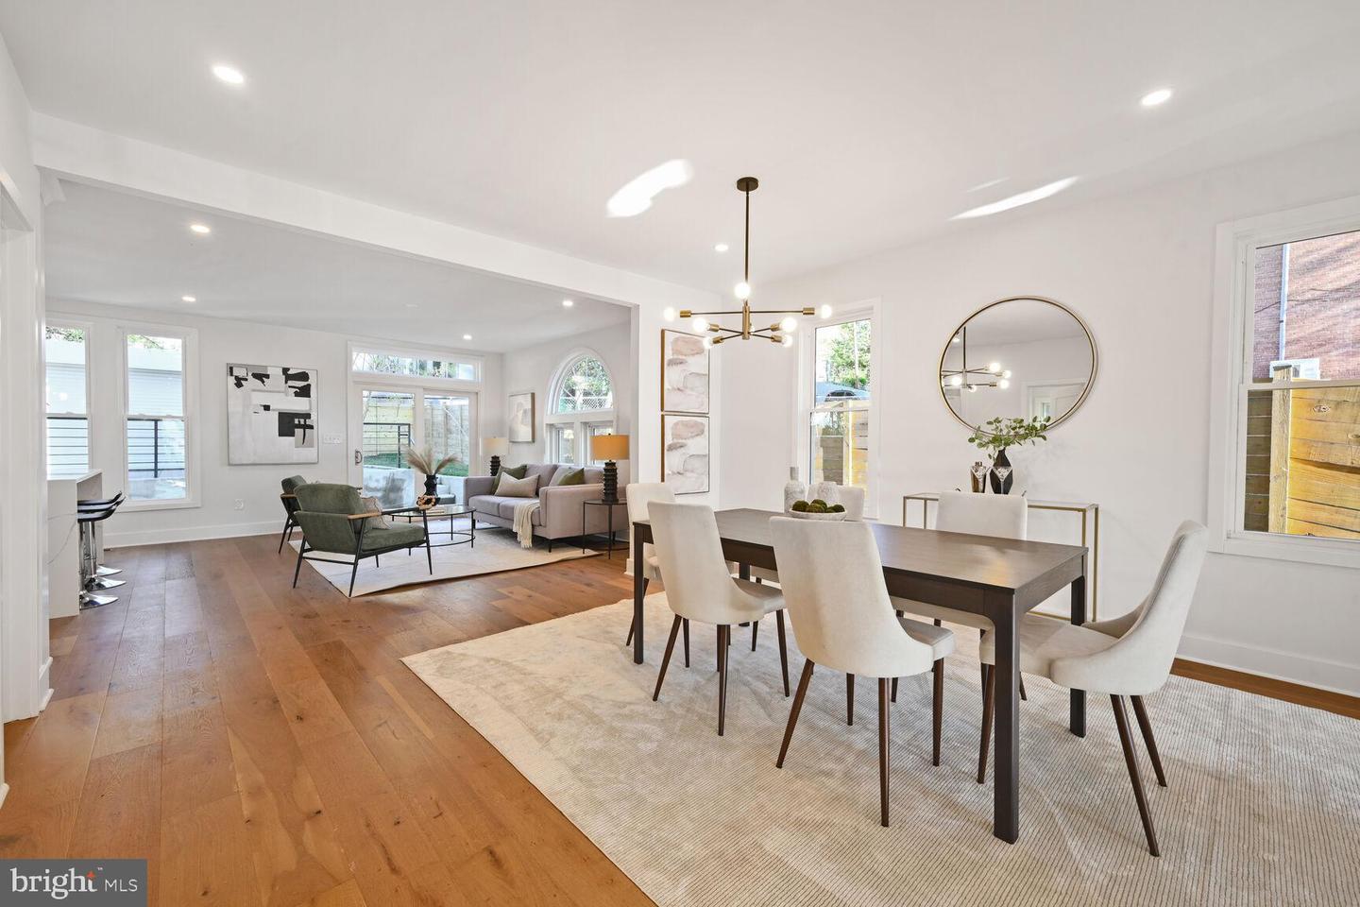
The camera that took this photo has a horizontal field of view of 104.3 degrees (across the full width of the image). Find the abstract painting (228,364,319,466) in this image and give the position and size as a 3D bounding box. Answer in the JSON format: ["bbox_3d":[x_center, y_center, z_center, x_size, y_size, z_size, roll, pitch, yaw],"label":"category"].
[{"bbox_3d":[-5.306,-0.492,6.933,0.945,1.270,0.045,-1,1,-44],"label":"abstract painting"}]

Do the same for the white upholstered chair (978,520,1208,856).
[{"bbox_3d":[1.397,0.691,1.828,0.600,0.950,0.490,1,2,44],"label":"white upholstered chair"}]

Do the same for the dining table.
[{"bbox_3d":[0.695,0.750,2.515,0.900,0.750,1.820,-1,1,-42],"label":"dining table"}]

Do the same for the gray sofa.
[{"bbox_3d":[-1.848,0.626,6.866,0.930,0.850,2.320,-1,2,-44],"label":"gray sofa"}]

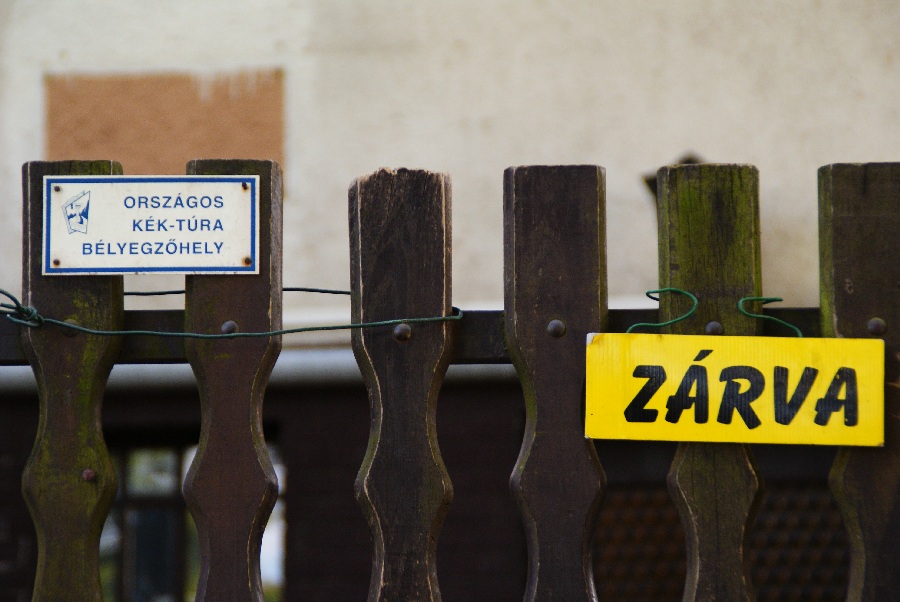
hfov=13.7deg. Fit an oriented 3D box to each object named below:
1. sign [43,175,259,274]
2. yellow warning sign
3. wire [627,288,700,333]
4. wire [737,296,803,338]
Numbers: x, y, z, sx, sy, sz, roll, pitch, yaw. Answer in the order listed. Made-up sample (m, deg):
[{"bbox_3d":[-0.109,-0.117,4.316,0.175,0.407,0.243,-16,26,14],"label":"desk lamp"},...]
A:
[{"bbox_3d":[-0.300,-0.076,3.770,0.217,0.099,0.004,0,-3,0],"label":"sign"},{"bbox_3d":[0.286,0.089,3.765,0.300,0.106,0.005,1,-2,0],"label":"yellow warning sign"},{"bbox_3d":[0.213,0.010,3.780,0.073,0.044,0.040,0,-3,0],"label":"wire"},{"bbox_3d":[0.322,0.017,3.780,0.065,0.041,0.040,0,-3,0],"label":"wire"}]

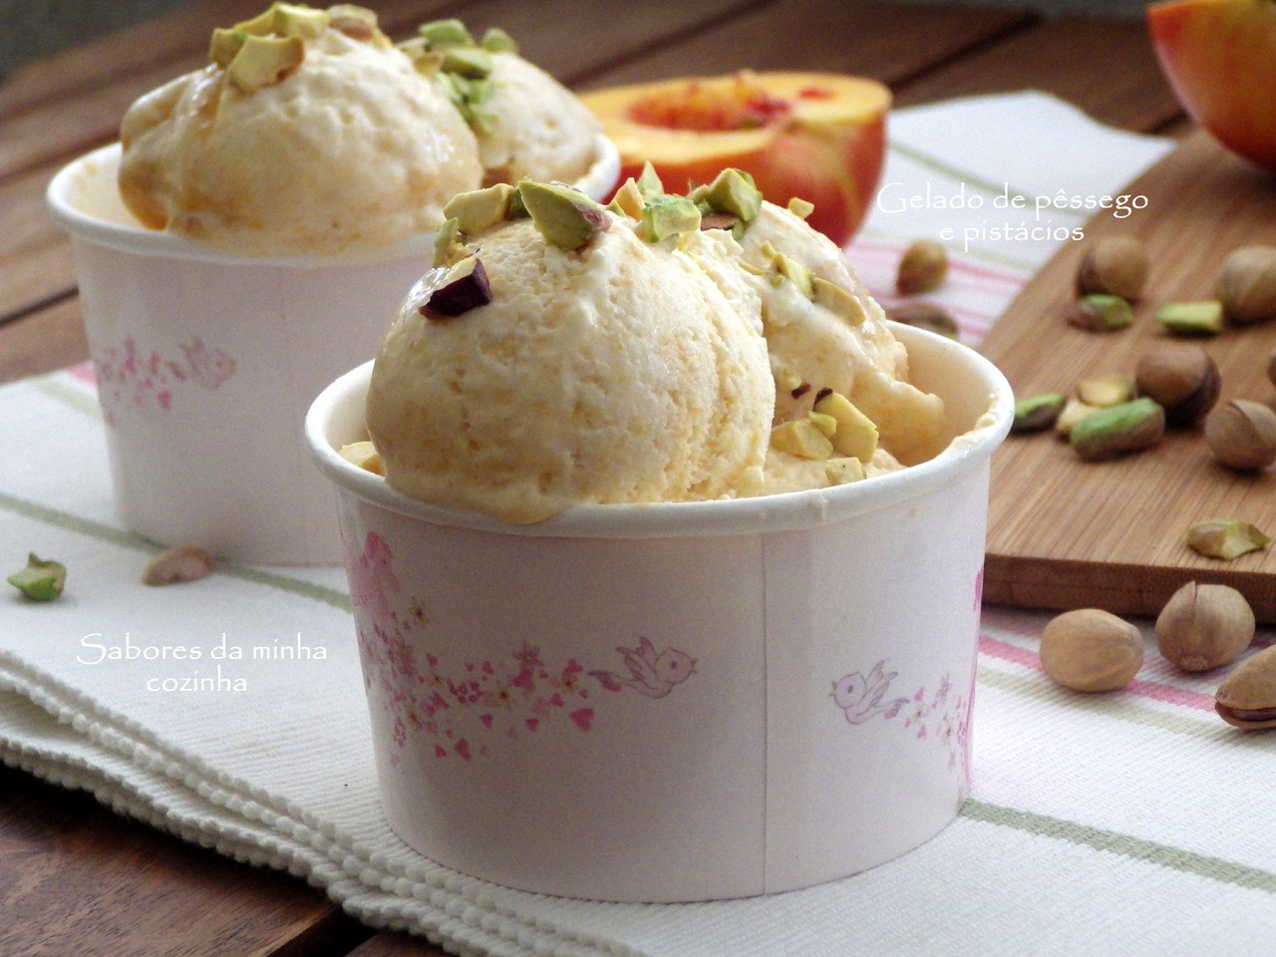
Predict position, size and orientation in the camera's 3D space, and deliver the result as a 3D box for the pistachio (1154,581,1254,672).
[{"bbox_3d":[0.083,0.022,0.646,0.014,0.013,0.017,-2,18,0],"label":"pistachio"}]

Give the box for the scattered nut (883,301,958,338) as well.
[{"bbox_3d":[0.052,-0.028,0.813,0.016,0.009,0.009,0,18,8],"label":"scattered nut"}]

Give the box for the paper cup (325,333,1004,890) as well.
[{"bbox_3d":[0.004,0.016,0.603,0.096,0.057,0.096,-2,18,1],"label":"paper cup"}]

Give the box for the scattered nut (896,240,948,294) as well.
[{"bbox_3d":[0.055,-0.041,0.849,0.009,0.010,0.013,5,19,22],"label":"scattered nut"}]

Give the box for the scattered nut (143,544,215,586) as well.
[{"bbox_3d":[-0.073,0.014,0.702,0.013,0.006,0.007,-10,20,-24],"label":"scattered nut"}]

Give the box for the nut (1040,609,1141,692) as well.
[{"bbox_3d":[0.066,0.025,0.640,0.017,0.012,0.013,8,20,28],"label":"nut"}]

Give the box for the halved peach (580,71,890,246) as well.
[{"bbox_3d":[0.016,-0.053,0.850,0.067,0.036,0.068,-2,18,0],"label":"halved peach"}]

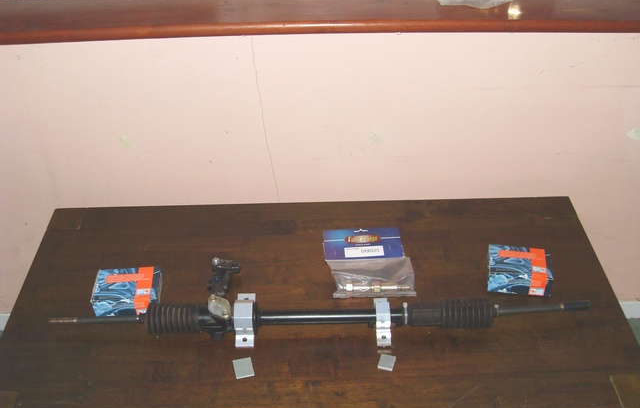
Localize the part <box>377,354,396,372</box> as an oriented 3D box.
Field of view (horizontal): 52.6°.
[{"bbox_3d":[0.122,0.287,1.164,0.026,0.006,0.028,9,42,11],"label":"part"}]

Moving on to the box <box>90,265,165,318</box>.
[{"bbox_3d":[-0.376,0.174,1.273,0.123,0.047,0.083,-3,41,-2],"label":"box"}]

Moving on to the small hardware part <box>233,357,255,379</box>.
[{"bbox_3d":[-0.137,0.296,1.159,0.033,0.004,0.039,-8,41,-8],"label":"small hardware part"}]

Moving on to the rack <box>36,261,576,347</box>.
[{"bbox_3d":[0.002,0.178,1.245,1.030,0.068,0.205,-1,41,-1],"label":"rack"}]

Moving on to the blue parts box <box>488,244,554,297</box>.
[{"bbox_3d":[0.404,0.135,1.305,0.123,0.047,0.083,5,41,7],"label":"blue parts box"}]

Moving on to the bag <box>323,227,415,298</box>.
[{"bbox_3d":[0.099,0.115,1.351,0.180,0.024,0.200,-2,41,-1],"label":"bag"}]

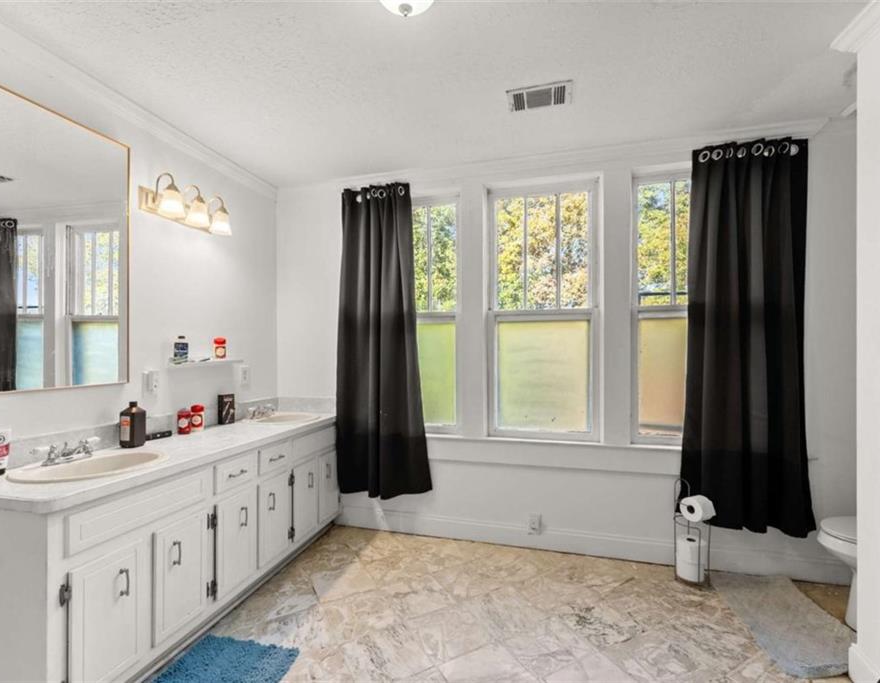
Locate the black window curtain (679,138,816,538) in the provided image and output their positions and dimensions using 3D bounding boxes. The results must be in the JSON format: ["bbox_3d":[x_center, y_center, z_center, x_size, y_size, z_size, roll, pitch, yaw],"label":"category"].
[{"bbox_3d":[1.633,-0.018,2.148,0.632,2.075,0.120,-1,-1,15],"label":"black window curtain"}]

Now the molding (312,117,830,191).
[{"bbox_3d":[0.560,-1.117,2.495,3.070,0.095,0.070,-1,-1,15],"label":"molding"}]

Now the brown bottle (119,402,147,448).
[{"bbox_3d":[-1.473,0.397,1.911,0.095,0.212,0.090,0,-1,-11],"label":"brown bottle"}]

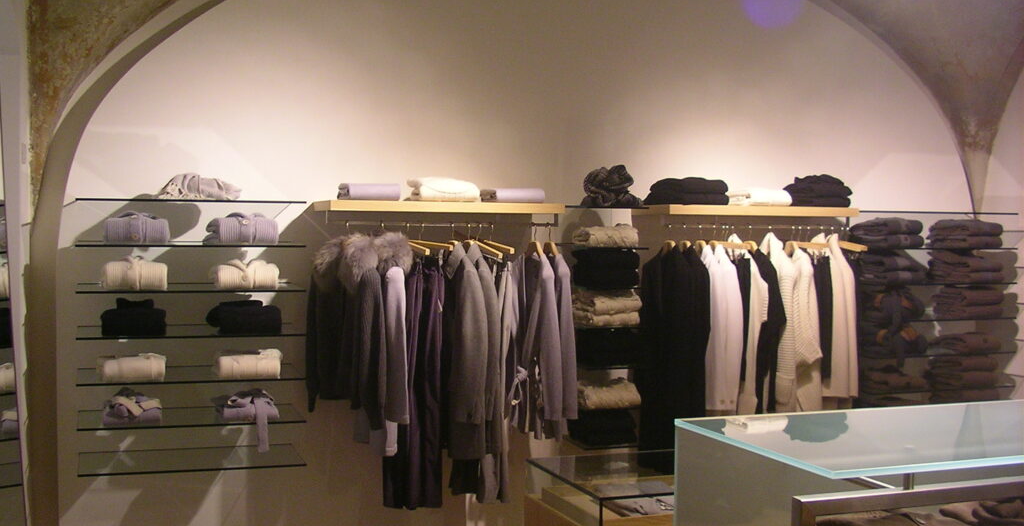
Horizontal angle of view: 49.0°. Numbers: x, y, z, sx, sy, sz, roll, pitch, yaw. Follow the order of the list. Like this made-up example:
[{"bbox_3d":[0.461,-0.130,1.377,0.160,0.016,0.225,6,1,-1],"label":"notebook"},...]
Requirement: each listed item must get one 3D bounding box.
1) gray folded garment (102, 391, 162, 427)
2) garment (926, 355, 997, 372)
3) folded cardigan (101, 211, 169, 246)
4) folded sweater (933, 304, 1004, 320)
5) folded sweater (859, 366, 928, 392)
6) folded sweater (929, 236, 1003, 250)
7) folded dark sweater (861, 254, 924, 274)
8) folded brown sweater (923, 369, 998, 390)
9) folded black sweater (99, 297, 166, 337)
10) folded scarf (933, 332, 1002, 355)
[{"bbox_3d":[-1.438,0.540,4.235,0.210,0.105,0.250,0,3,-22],"label":"gray folded garment"},{"bbox_3d":[2.340,0.514,5.833,0.223,0.051,0.270,0,3,-19],"label":"garment"},{"bbox_3d":[-1.487,-0.137,4.451,0.243,0.119,0.270,0,3,-19],"label":"folded cardigan"},{"bbox_3d":[2.226,0.223,5.515,0.230,0.066,0.250,0,3,-19],"label":"folded sweater"},{"bbox_3d":[1.876,0.571,5.581,0.240,0.096,0.265,0,3,-20],"label":"folded sweater"},{"bbox_3d":[2.289,-0.110,5.688,0.240,0.064,0.265,0,3,-20],"label":"folded sweater"},{"bbox_3d":[1.910,-0.002,5.713,0.226,0.080,0.270,0,2,-19],"label":"folded dark sweater"},{"bbox_3d":[2.291,0.594,5.747,0.259,0.068,0.250,0,3,-19],"label":"folded brown sweater"},{"bbox_3d":[-1.433,0.197,4.239,0.230,0.127,0.270,0,3,-21],"label":"folded black sweater"},{"bbox_3d":[2.357,0.410,5.839,0.237,0.087,0.258,0,3,-19],"label":"folded scarf"}]

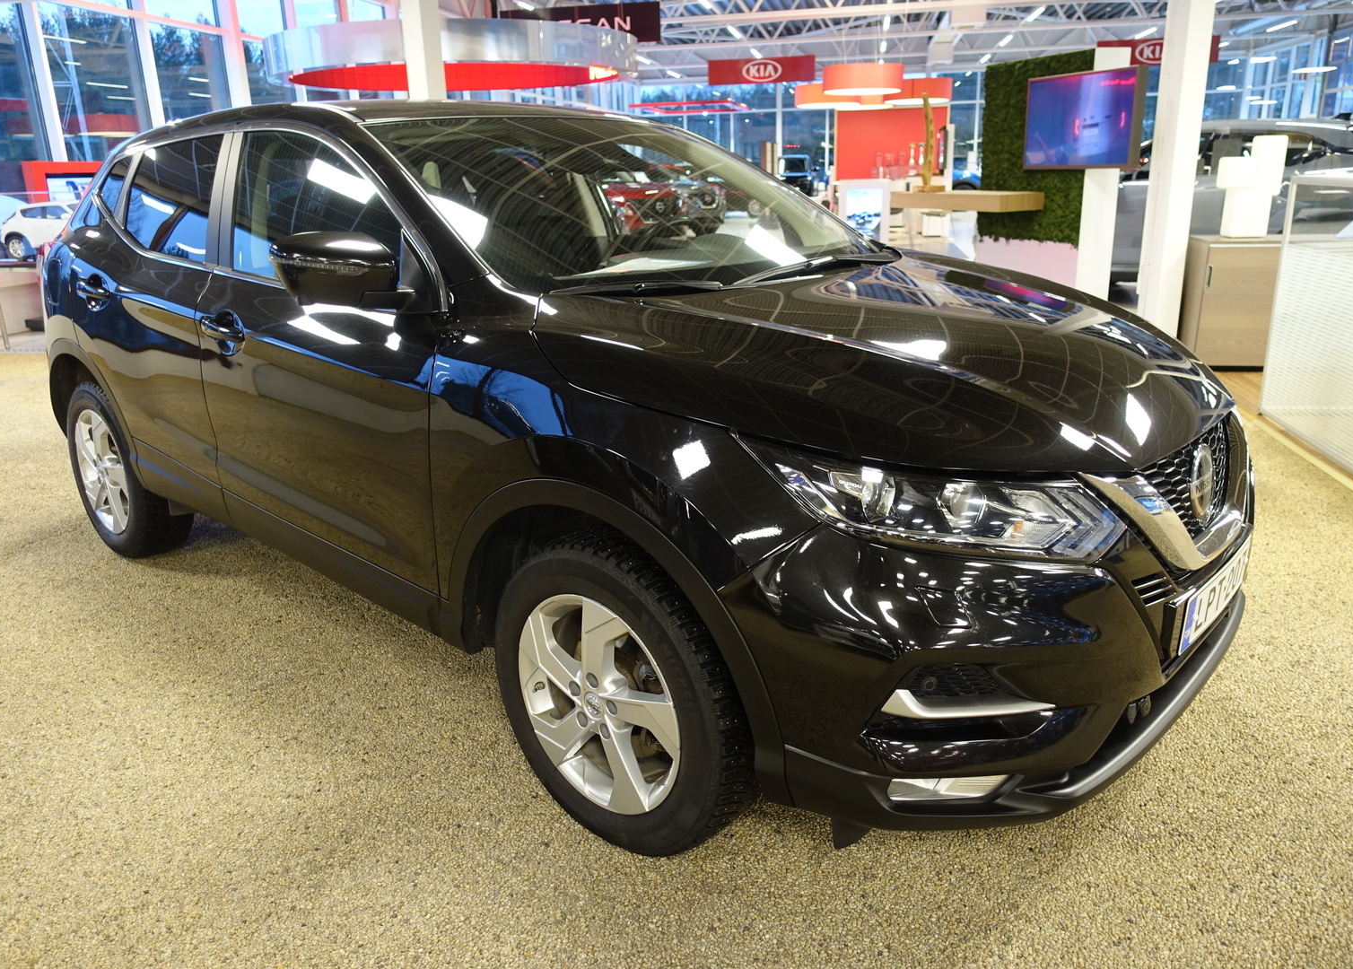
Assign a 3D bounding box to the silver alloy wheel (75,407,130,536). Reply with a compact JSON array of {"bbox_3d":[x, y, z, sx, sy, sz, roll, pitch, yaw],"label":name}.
[{"bbox_3d":[-2.100,-0.066,3.697,0.469,0.469,0.170,14,23,39],"label":"silver alloy wheel"}]

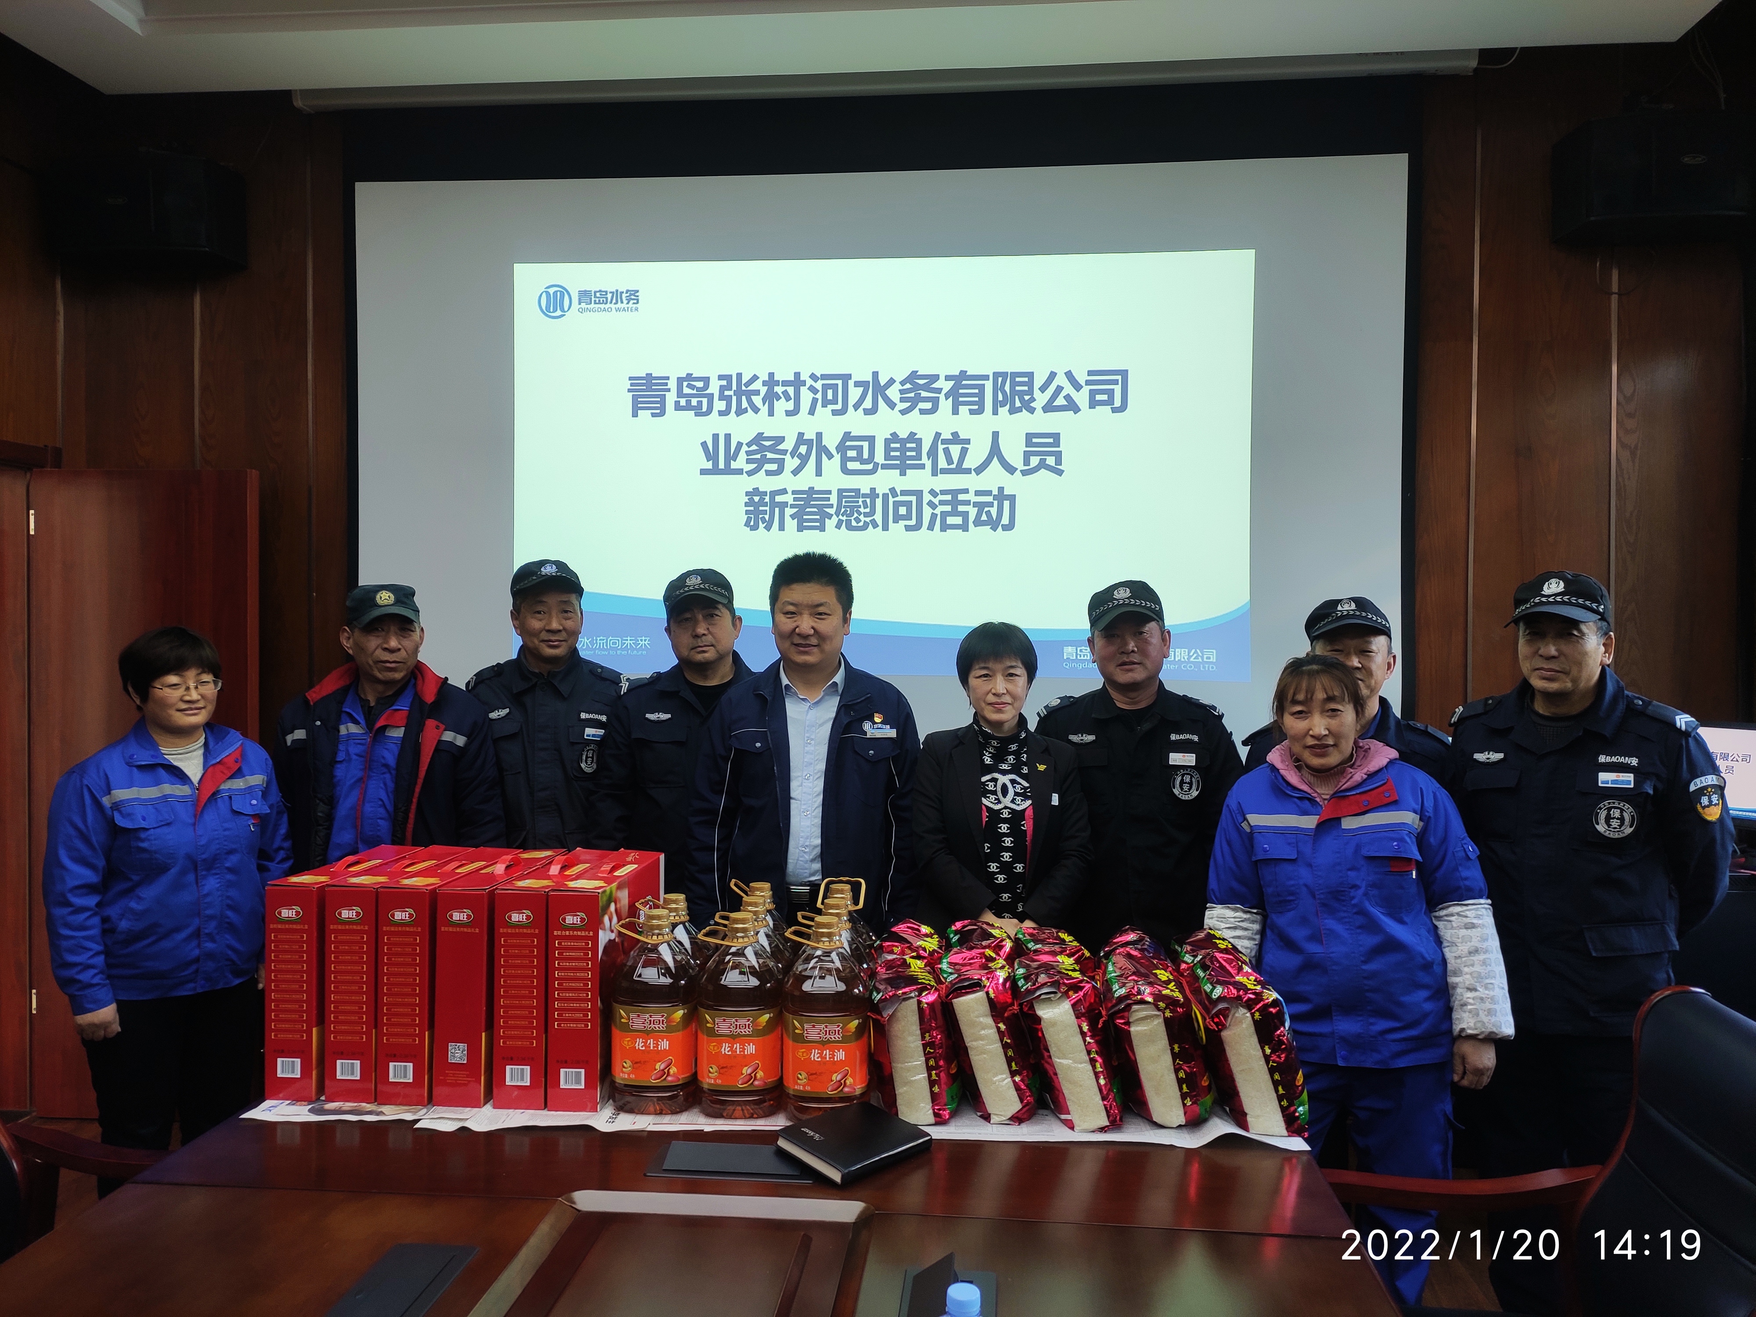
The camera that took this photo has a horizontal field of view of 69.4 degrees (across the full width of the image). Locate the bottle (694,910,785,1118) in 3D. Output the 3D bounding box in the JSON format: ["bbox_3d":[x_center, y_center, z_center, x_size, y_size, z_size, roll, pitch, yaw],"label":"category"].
[{"bbox_3d":[-0.245,0.636,2.284,0.153,0.343,0.153,0,1,4],"label":"bottle"}]

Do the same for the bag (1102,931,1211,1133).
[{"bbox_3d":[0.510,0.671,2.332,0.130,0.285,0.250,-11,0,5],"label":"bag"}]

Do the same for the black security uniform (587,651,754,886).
[{"bbox_3d":[-0.394,0.374,2.900,0.520,0.770,0.290,0,1,-6],"label":"black security uniform"}]

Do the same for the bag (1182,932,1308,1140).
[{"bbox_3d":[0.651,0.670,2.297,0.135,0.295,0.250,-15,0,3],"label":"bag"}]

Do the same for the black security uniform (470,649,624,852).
[{"bbox_3d":[-0.789,0.370,3.020,0.500,0.770,0.280,0,1,-9],"label":"black security uniform"}]

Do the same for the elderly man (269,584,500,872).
[{"bbox_3d":[-1.139,0.692,2.966,0.510,1.719,0.310,0,1,-17],"label":"elderly man"}]

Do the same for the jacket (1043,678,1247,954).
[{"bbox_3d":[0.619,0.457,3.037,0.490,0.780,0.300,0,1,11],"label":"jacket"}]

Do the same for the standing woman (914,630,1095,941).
[{"bbox_3d":[0.280,0.728,2.860,0.430,1.600,0.280,0,1,5],"label":"standing woman"}]

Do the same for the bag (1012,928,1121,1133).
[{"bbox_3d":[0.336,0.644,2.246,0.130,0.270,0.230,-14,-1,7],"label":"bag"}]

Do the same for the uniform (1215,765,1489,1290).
[{"bbox_3d":[0.942,0.836,2.520,0.530,1.270,0.300,1,1,27],"label":"uniform"}]

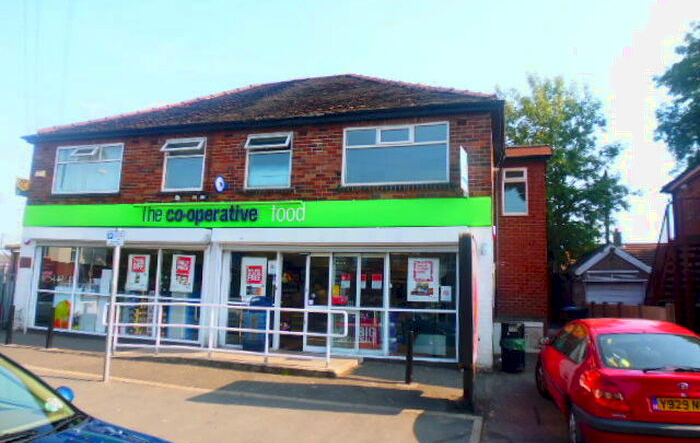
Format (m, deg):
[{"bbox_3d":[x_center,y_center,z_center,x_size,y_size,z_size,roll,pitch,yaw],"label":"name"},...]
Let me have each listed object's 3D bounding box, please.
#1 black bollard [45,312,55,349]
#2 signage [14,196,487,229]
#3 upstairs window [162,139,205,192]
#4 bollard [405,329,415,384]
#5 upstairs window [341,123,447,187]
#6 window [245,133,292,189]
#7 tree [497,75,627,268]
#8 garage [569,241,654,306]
[{"bbox_3d":[-6.382,2.290,10.345,0.105,0.839,0.105,0,-6,16],"label":"black bollard"},{"bbox_3d":[-2.810,-0.160,10.878,11.486,0.555,0.140,0,-6,16],"label":"signage"},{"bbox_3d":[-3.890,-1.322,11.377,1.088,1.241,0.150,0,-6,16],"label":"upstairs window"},{"bbox_3d":[0.986,2.201,7.892,0.105,0.861,0.105,0,-6,16],"label":"bollard"},{"bbox_3d":[0.916,-1.384,10.068,2.216,1.230,0.120,0,-6,16],"label":"upstairs window"},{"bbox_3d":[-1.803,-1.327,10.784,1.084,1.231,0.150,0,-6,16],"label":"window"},{"bbox_3d":[8.557,-1.077,20.167,5.547,10.254,5.547,0,-6,16],"label":"tree"},{"bbox_3d":[11.036,2.640,20.914,2.750,3.042,5.000,-1,-6,22],"label":"garage"}]

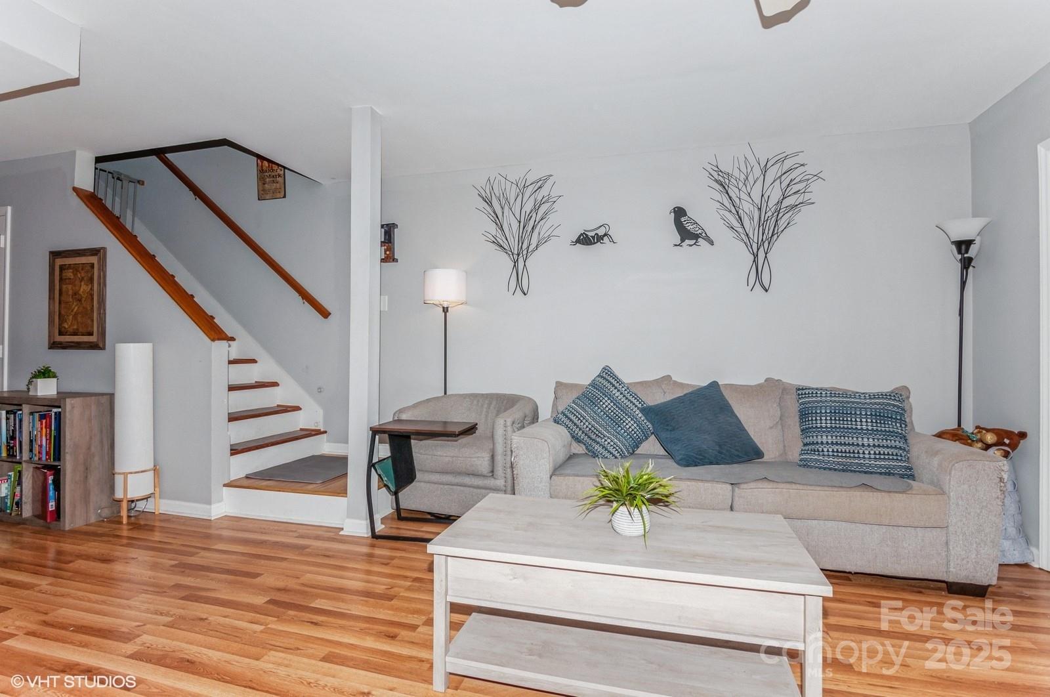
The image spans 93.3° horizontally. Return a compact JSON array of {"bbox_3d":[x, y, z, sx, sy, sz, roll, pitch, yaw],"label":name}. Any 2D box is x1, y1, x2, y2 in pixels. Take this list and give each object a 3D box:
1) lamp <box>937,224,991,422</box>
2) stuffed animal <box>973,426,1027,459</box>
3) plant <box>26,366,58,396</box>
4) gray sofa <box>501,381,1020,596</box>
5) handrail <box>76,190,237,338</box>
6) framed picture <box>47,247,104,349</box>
[{"bbox_3d":[2.430,0.186,2.764,0.270,1.810,0.270,0,-1,14],"label":"lamp"},{"bbox_3d":[2.437,0.488,2.551,0.240,0.180,0.200,0,-1,35],"label":"stuffed animal"},{"bbox_3d":[-3.118,0.203,3.217,0.125,0.190,0.131,0,0,15],"label":"plant"},{"bbox_3d":[1.087,0.617,2.791,2.147,0.894,0.941,0,0,15],"label":"gray sofa"},{"bbox_3d":[-2.503,-0.578,3.308,1.596,0.030,0.130,42,9,11],"label":"handrail"},{"bbox_3d":[-3.059,-0.334,3.384,0.512,0.679,0.037,0,0,15],"label":"framed picture"}]

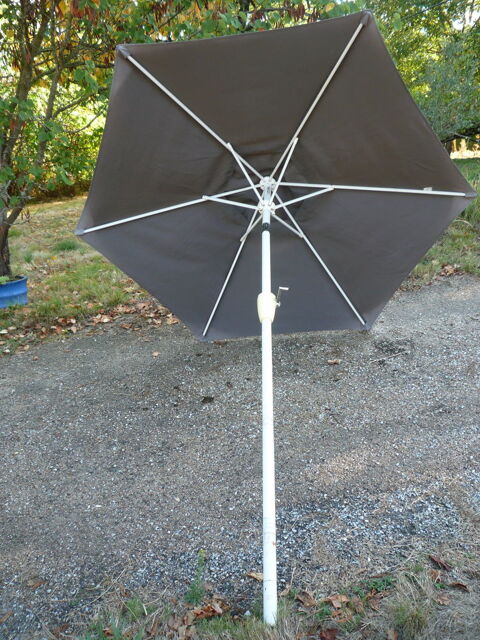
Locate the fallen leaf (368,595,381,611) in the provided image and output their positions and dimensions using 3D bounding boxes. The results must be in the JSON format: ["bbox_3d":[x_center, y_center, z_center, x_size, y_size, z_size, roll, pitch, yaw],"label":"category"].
[{"bbox_3d":[0.381,0.801,1.573,0.032,0.020,0.042,-6,20,0],"label":"fallen leaf"}]

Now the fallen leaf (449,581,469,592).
[{"bbox_3d":[0.628,0.766,1.594,0.053,0.020,0.027,2,21,23],"label":"fallen leaf"}]

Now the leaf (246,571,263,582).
[{"bbox_3d":[0.045,0.792,1.714,0.050,0.012,0.039,1,21,19],"label":"leaf"}]

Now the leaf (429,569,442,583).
[{"bbox_3d":[0.585,0.765,1.661,0.037,0.016,0.032,5,22,27],"label":"leaf"}]

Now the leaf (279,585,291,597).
[{"bbox_3d":[0.133,0.809,1.660,0.043,0.014,0.022,-22,25,-40],"label":"leaf"}]

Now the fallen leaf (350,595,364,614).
[{"bbox_3d":[0.333,0.806,1.572,0.037,0.020,0.056,-6,20,0],"label":"fallen leaf"}]

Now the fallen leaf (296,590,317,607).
[{"bbox_3d":[0.193,0.808,1.609,0.059,0.022,0.039,5,22,28],"label":"fallen leaf"}]

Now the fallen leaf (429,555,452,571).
[{"bbox_3d":[0.617,0.746,1.706,0.023,0.016,0.074,-18,23,-32],"label":"fallen leaf"}]

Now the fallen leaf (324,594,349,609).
[{"bbox_3d":[0.277,0.807,1.590,0.068,0.020,0.035,-6,20,0],"label":"fallen leaf"}]

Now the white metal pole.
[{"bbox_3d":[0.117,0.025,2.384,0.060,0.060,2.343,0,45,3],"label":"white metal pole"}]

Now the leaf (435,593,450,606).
[{"bbox_3d":[0.570,0.787,1.561,0.043,0.015,0.038,-6,20,0],"label":"leaf"}]

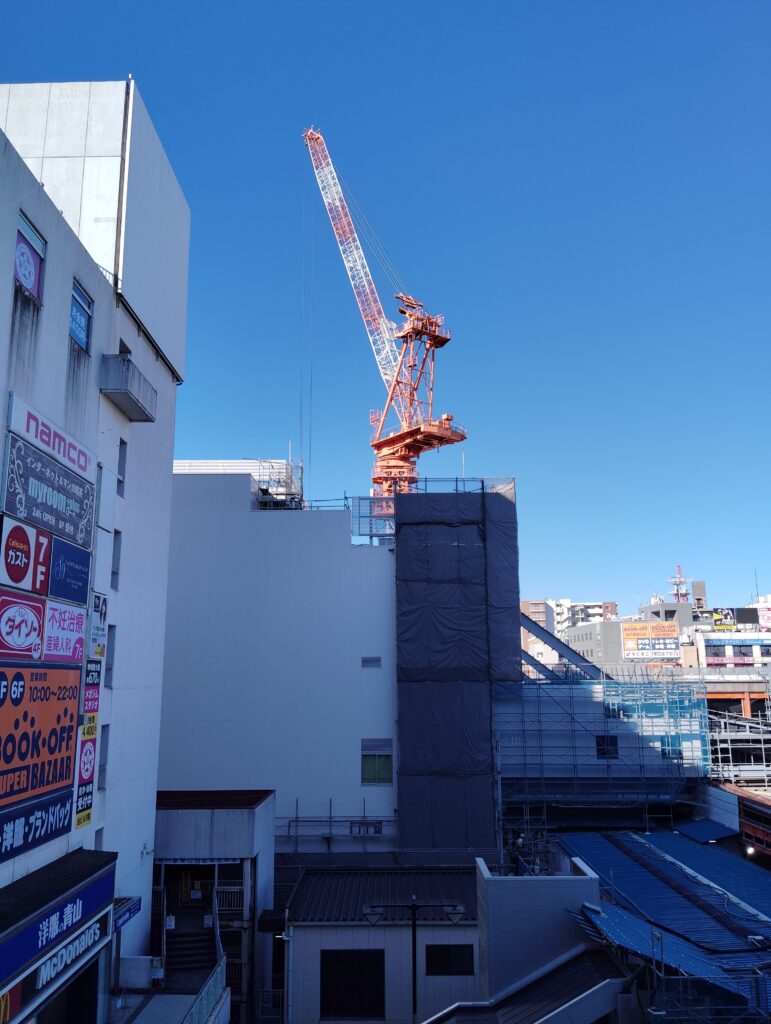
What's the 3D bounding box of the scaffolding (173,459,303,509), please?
[{"bbox_3d":[-10.808,-1.723,57.666,9.100,3.300,3.000,0,-12,0],"label":"scaffolding"}]

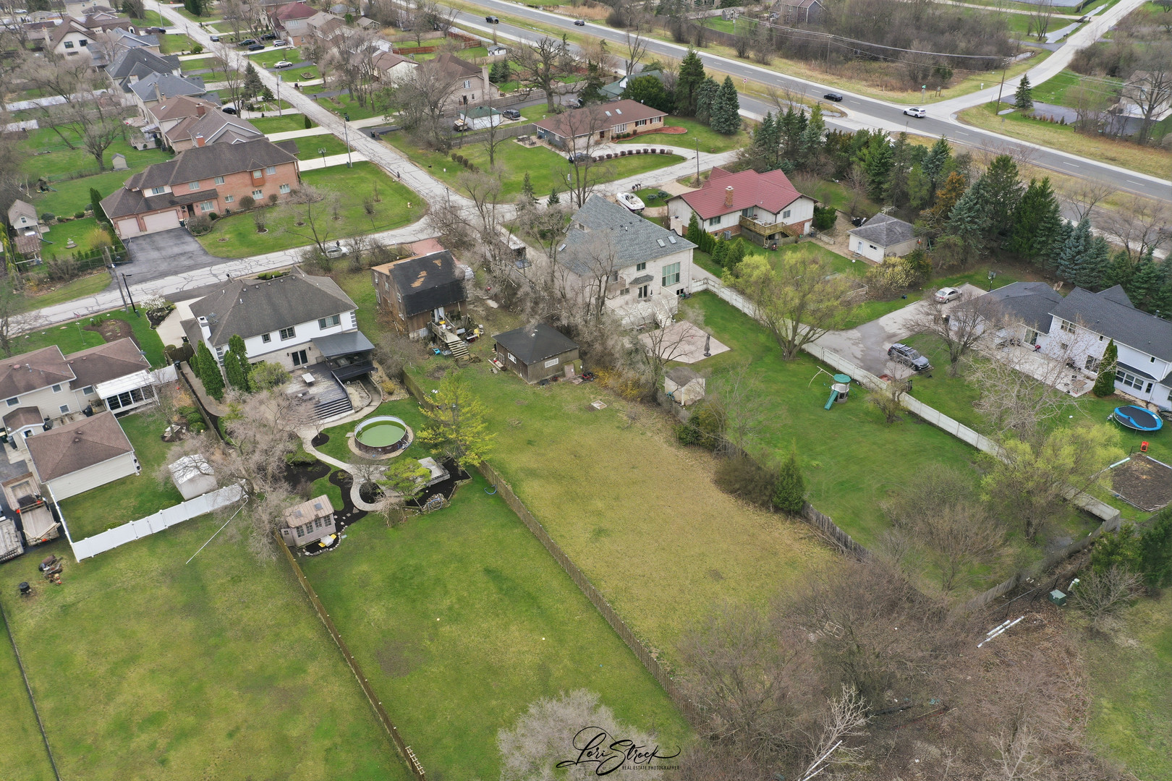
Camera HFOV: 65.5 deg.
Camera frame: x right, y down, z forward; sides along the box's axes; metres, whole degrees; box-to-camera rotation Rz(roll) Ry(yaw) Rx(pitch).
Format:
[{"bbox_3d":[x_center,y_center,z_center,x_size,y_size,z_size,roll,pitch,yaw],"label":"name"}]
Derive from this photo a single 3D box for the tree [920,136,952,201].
[{"bbox_3d":[58.350,-36.120,150.440,5.250,11.600,5.250,-20,37,-28],"label":"tree"}]

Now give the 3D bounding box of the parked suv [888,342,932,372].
[{"bbox_3d":[37.560,-3.880,105.840,1.840,1.620,4.550,-22,37,-28],"label":"parked suv"}]

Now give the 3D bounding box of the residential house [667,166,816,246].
[{"bbox_3d":[23.470,-29.760,145.760,20.000,6.900,19.190,-20,37,-28],"label":"residential house"}]

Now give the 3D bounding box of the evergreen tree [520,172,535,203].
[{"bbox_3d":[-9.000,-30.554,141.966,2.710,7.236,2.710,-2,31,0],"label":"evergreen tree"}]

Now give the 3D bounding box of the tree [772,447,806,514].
[{"bbox_3d":[18.770,7.950,83.150,3.330,7.010,3.330,-2,32,1],"label":"tree"}]

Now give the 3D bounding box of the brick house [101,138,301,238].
[{"bbox_3d":[-64.240,-36.580,155.060,34.340,8.900,14.640,-20,37,-28],"label":"brick house"}]

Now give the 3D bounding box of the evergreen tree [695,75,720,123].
[{"bbox_3d":[25.105,-59.258,185.187,5.209,9.211,5.209,-2,31,0],"label":"evergreen tree"}]

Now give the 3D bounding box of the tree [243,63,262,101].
[{"bbox_3d":[-80.930,-74.100,219.230,4.970,9.200,4.970,-20,36,-25],"label":"tree"}]

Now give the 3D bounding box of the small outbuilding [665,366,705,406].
[{"bbox_3d":[11.090,-0.760,101.480,3.220,2.910,2.950,-21,36,-27],"label":"small outbuilding"}]

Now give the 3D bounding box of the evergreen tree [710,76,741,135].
[{"bbox_3d":[27.854,-56.389,178.967,5.929,10.602,5.929,-2,31,0],"label":"evergreen tree"}]

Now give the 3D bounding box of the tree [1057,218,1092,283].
[{"bbox_3d":[63.045,-18.129,116.462,4.563,8.004,4.563,-2,31,0],"label":"tree"}]

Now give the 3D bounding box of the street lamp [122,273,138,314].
[{"bbox_3d":[-58.031,-12.572,116.939,1.400,5.600,0.400,-19,35,-25],"label":"street lamp"}]

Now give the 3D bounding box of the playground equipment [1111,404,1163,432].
[{"bbox_3d":[59.510,3.330,98.080,4.600,0.950,4.600,-20,37,-28],"label":"playground equipment"}]

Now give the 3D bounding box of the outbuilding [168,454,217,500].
[{"bbox_3d":[-39.070,8.440,90.780,3.190,2.370,3.680,-23,37,-29],"label":"outbuilding"}]

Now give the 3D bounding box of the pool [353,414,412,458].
[{"bbox_3d":[-21.550,4.840,96.360,5.600,1.270,5.600,-2,32,1],"label":"pool"}]

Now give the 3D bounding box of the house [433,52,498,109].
[{"bbox_3d":[-30.920,-73.210,214.120,15.700,9.400,12.400,-23,38,-30],"label":"house"}]

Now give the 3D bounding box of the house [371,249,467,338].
[{"bbox_3d":[-20.718,-12.552,112.925,8.100,7.400,10.200,-20,36,-27],"label":"house"}]

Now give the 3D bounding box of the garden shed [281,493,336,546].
[{"bbox_3d":[-25.280,11.780,83.630,3.800,3.280,2.600,-21,36,-27],"label":"garden shed"}]

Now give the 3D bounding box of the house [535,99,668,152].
[{"bbox_3d":[3.560,-55.780,188.280,26.560,5.100,12.320,-20,37,-28],"label":"house"}]

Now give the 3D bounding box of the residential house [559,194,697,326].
[{"bbox_3d":[3.800,-19.520,126.290,16.360,10.000,22.220,-20,37,-28],"label":"residential house"}]

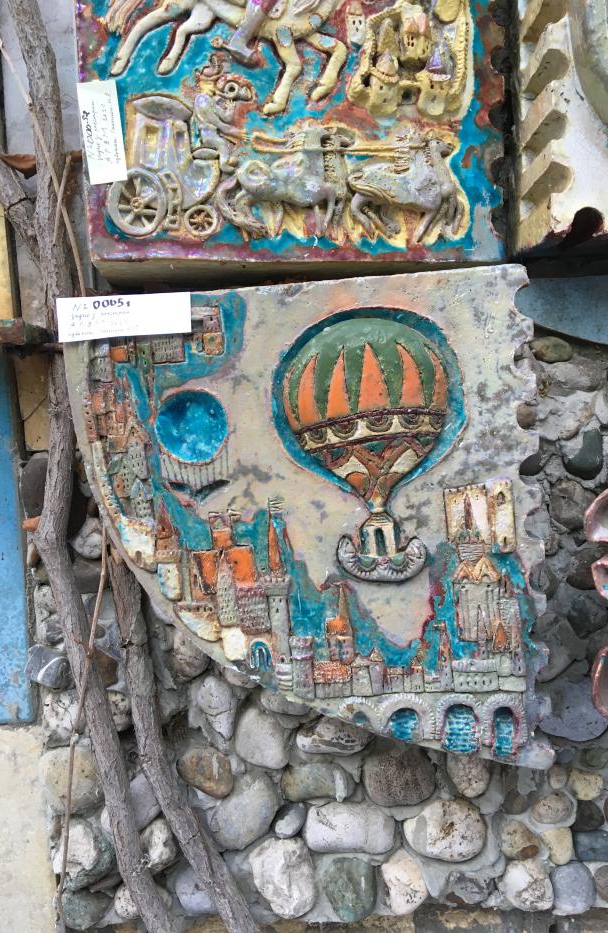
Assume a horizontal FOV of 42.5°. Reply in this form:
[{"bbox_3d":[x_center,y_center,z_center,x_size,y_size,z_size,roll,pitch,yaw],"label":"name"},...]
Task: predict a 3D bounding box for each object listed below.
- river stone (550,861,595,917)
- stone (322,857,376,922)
[{"bbox_3d":[0.300,0.469,0.869,0.049,0.059,0.037,-2,5,0],"label":"river stone"},{"bbox_3d":[0.052,0.470,0.869,0.057,0.071,0.043,-2,5,0],"label":"stone"}]

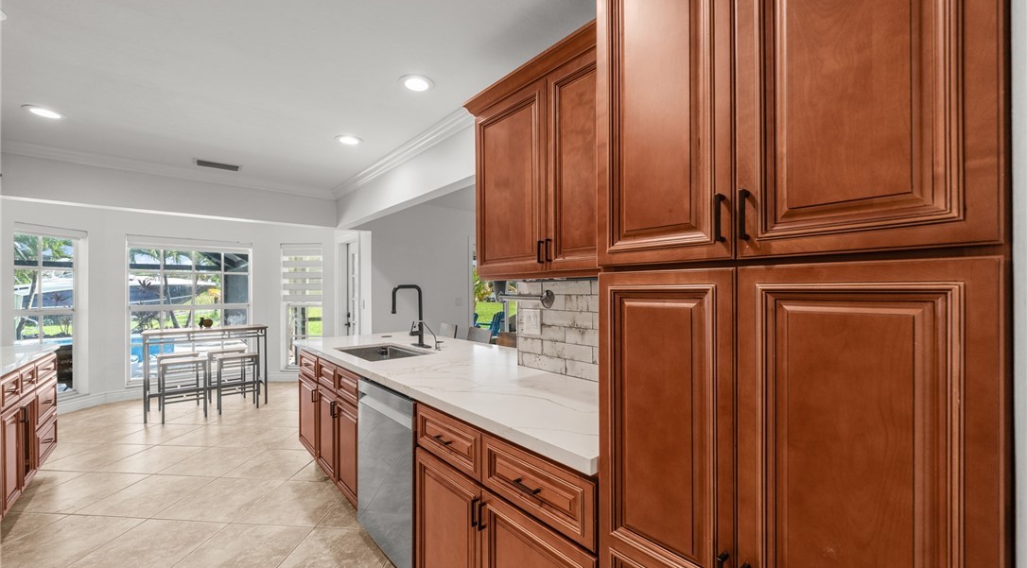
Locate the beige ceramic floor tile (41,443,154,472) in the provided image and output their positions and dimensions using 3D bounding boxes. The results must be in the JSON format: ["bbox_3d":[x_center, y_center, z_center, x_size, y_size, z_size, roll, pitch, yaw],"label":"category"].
[{"bbox_3d":[-3.188,1.337,2.848,0.471,0.012,0.471,0,-2,3],"label":"beige ceramic floor tile"}]

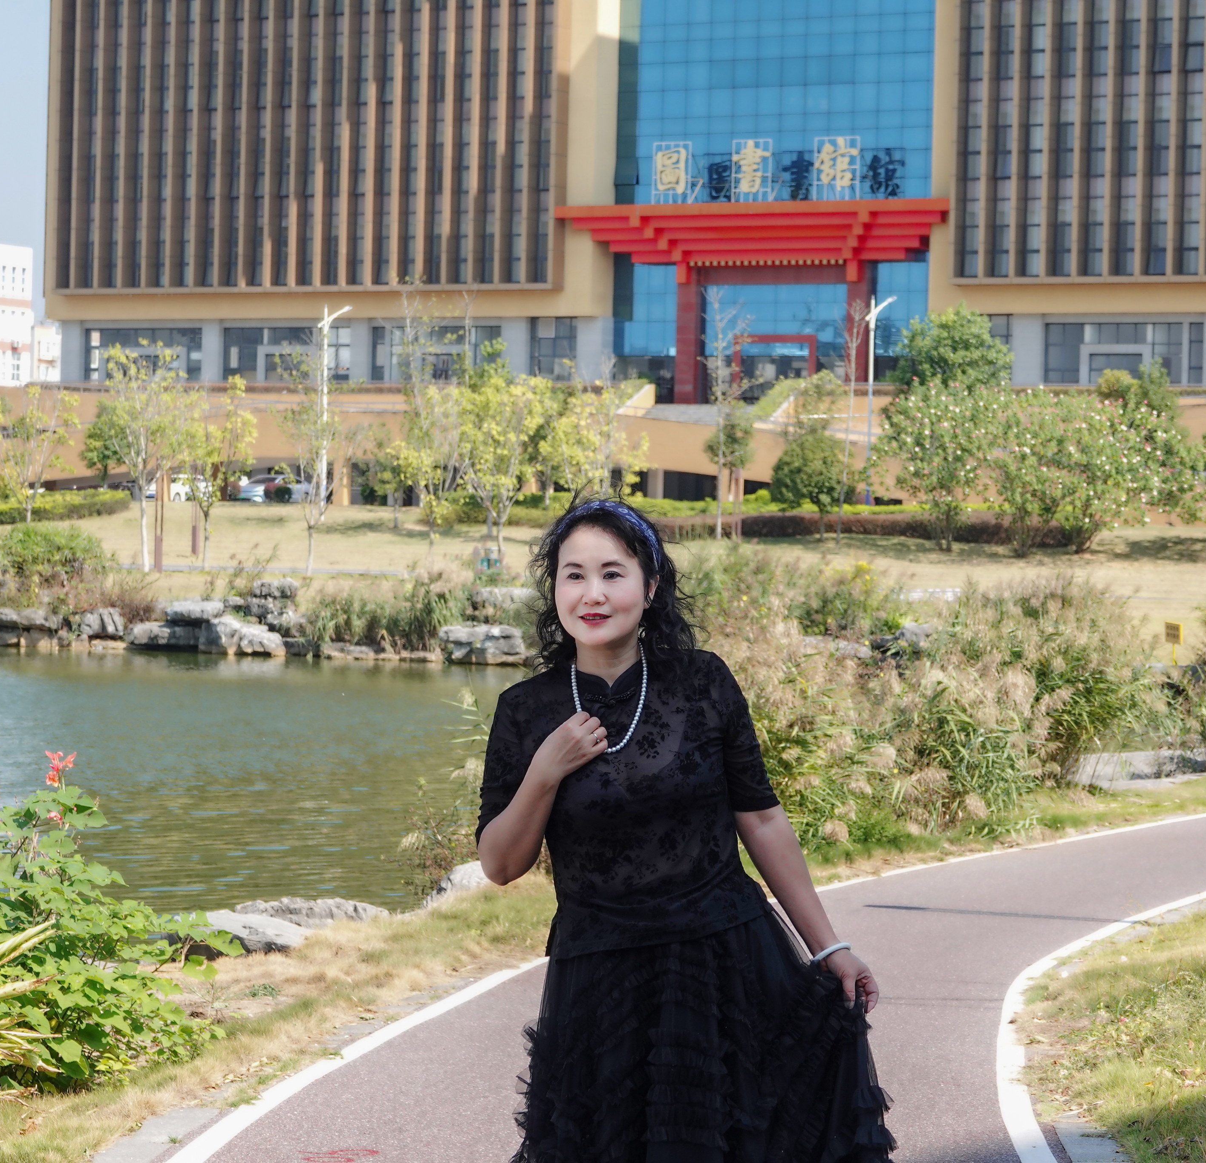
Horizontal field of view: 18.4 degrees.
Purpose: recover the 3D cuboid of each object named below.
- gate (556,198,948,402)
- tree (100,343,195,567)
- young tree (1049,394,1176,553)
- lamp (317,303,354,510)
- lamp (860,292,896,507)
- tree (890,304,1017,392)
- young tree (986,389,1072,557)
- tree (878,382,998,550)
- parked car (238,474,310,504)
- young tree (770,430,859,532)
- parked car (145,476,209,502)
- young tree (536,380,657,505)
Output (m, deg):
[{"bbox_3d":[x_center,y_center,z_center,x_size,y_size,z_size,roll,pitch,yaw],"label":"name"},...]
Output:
[{"bbox_3d":[7.498,-12.615,171.312,19.800,9.140,4.600,2,1,28],"label":"gate"},{"bbox_3d":[-10.172,-2.807,83.500,2.150,5.140,2.040,1,1,-7],"label":"tree"},{"bbox_3d":[17.054,-3.614,124.000,4.350,5.320,3.920,2,1,8],"label":"young tree"},{"bbox_3d":[-10.293,-6.479,143.000,1.450,8.255,0.400,1,1,0],"label":"lamp"},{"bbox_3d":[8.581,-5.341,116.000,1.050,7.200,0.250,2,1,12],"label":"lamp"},{"bbox_3d":[11.946,-5.940,128.000,4.200,7.100,4.100,1,1,0],"label":"tree"},{"bbox_3d":[13.584,-3.446,119.000,2.900,5.320,2.750,2,1,6],"label":"young tree"},{"bbox_3d":[11.120,-3.829,124.000,3.910,5.610,3.710,1,1,5],"label":"tree"},{"bbox_3d":[-15.106,-4.076,170.000,1.840,1.500,4.700,2,1,29],"label":"parked car"},{"bbox_3d":[7.758,-3.529,137.000,3.254,4.054,3.254,1,1,0],"label":"young tree"},{"bbox_3d":[-19.804,-4.228,175.009,1.800,1.520,4.500,2,1,28],"label":"parked car"},{"bbox_3d":[-0.186,-3.551,113.000,3.468,5.120,3.468,1,1,0],"label":"young tree"}]

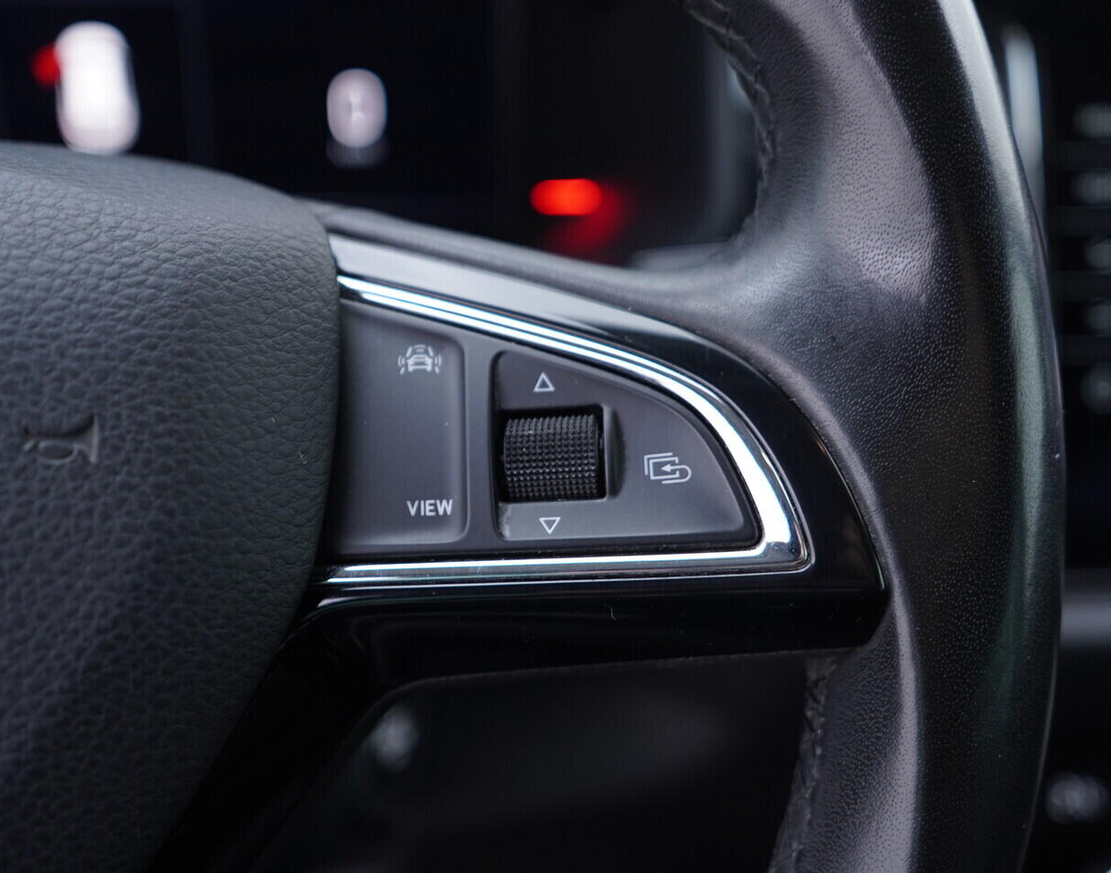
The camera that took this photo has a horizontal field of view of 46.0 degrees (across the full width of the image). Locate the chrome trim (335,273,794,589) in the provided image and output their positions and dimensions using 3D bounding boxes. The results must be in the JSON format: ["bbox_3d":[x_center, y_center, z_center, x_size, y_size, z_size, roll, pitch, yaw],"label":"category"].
[{"bbox_3d":[0.001,-0.001,0.187,0.068,0.042,0.012,-2,-2,6],"label":"chrome trim"}]

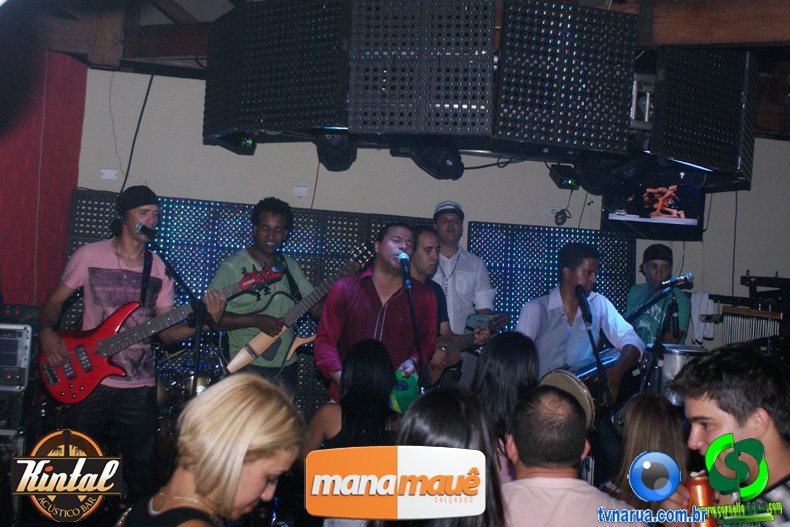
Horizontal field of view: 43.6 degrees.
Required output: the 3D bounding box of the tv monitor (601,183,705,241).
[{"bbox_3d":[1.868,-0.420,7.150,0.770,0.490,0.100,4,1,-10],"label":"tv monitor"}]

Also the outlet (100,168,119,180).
[{"bbox_3d":[-1.931,-0.603,6.680,0.114,0.071,0.012,4,-6,-10],"label":"outlet"}]

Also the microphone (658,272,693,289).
[{"bbox_3d":[1.393,0.084,4.900,0.199,0.050,0.050,-15,0,-18],"label":"microphone"}]

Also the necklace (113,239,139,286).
[{"bbox_3d":[-1.108,-0.008,4.120,0.150,0.200,0.130,5,-4,-29],"label":"necklace"}]

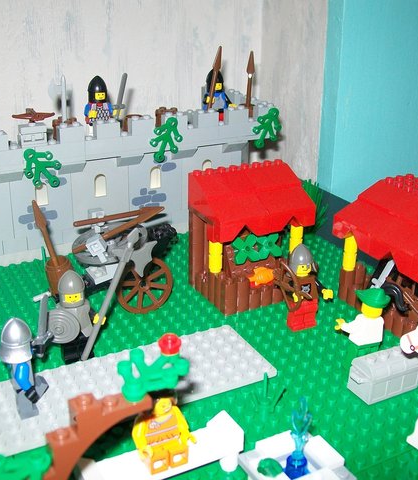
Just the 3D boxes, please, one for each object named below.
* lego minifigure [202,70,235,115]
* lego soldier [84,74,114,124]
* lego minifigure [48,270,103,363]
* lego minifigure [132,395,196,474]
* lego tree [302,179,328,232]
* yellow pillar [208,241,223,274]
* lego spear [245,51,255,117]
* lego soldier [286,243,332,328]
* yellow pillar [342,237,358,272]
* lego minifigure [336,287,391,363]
[{"bbox_3d":[0.007,-0.097,0.469,0.026,0.045,0.017,-11,26,-26],"label":"lego minifigure"},{"bbox_3d":[-0.072,-0.086,0.427,0.024,0.045,0.016,-11,25,-26],"label":"lego soldier"},{"bbox_3d":[-0.062,0.039,0.313,0.026,0.045,0.019,-11,25,-26],"label":"lego minifigure"},{"bbox_3d":[-0.017,0.072,0.256,0.026,0.030,0.018,-11,26,-26],"label":"lego minifigure"},{"bbox_3d":[0.068,-0.023,0.472,0.029,0.041,0.029,-11,25,-26],"label":"lego tree"},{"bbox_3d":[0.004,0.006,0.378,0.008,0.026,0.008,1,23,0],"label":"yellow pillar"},{"bbox_3d":[0.030,-0.110,0.479,0.006,0.050,0.004,-11,26,-26],"label":"lego spear"},{"bbox_3d":[0.051,0.026,0.351,0.025,0.045,0.018,-9,24,-22],"label":"lego soldier"},{"bbox_3d":[0.084,0.005,0.392,0.008,0.028,0.008,-11,26,-26],"label":"yellow pillar"},{"bbox_3d":[0.074,0.042,0.321,0.023,0.042,0.021,-9,24,-22],"label":"lego minifigure"}]

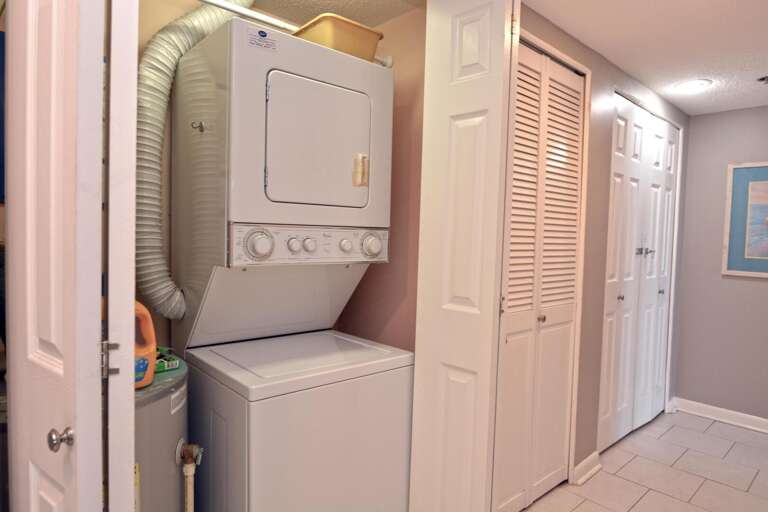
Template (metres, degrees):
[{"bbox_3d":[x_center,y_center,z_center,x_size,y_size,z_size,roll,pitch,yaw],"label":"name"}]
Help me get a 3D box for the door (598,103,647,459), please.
[{"bbox_3d":[1.456,0.117,2.745,0.543,2.050,0.040,-1,3,-42],"label":"door"}]

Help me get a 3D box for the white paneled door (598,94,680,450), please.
[{"bbox_3d":[1.685,0.114,2.947,1.155,2.050,0.040,-1,3,-42],"label":"white paneled door"}]

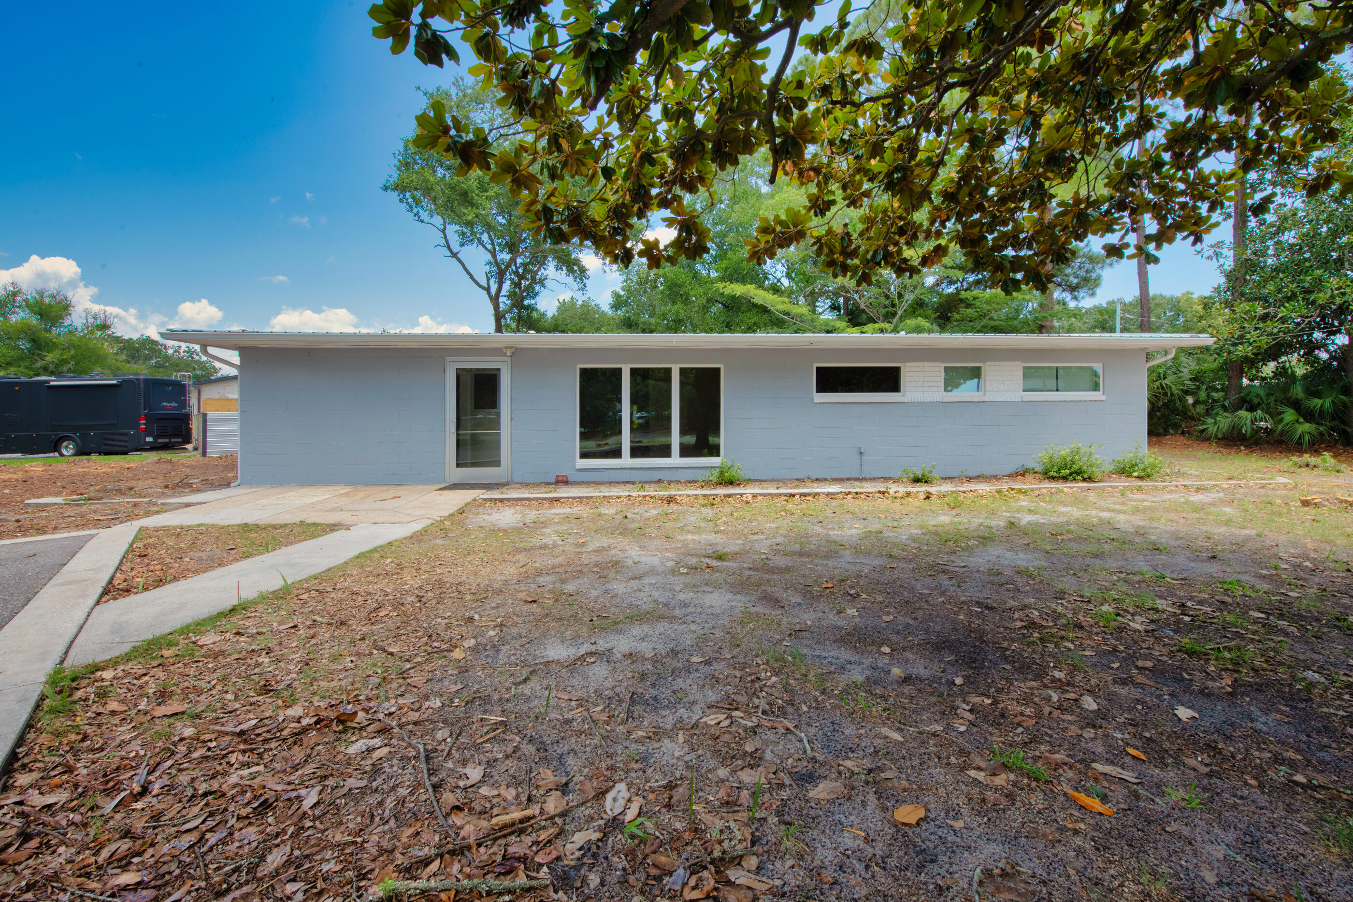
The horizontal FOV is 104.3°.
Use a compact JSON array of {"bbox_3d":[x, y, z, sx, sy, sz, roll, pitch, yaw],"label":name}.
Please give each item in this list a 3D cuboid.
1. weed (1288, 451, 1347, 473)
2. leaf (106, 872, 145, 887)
[{"bbox_3d":[14.124,0.256,11.600,0.750,0.330,0.620,0,3,0],"label":"weed"},{"bbox_3d":[-1.559,1.217,1.493,0.090,0.030,0.057,0,3,-2],"label":"leaf"}]

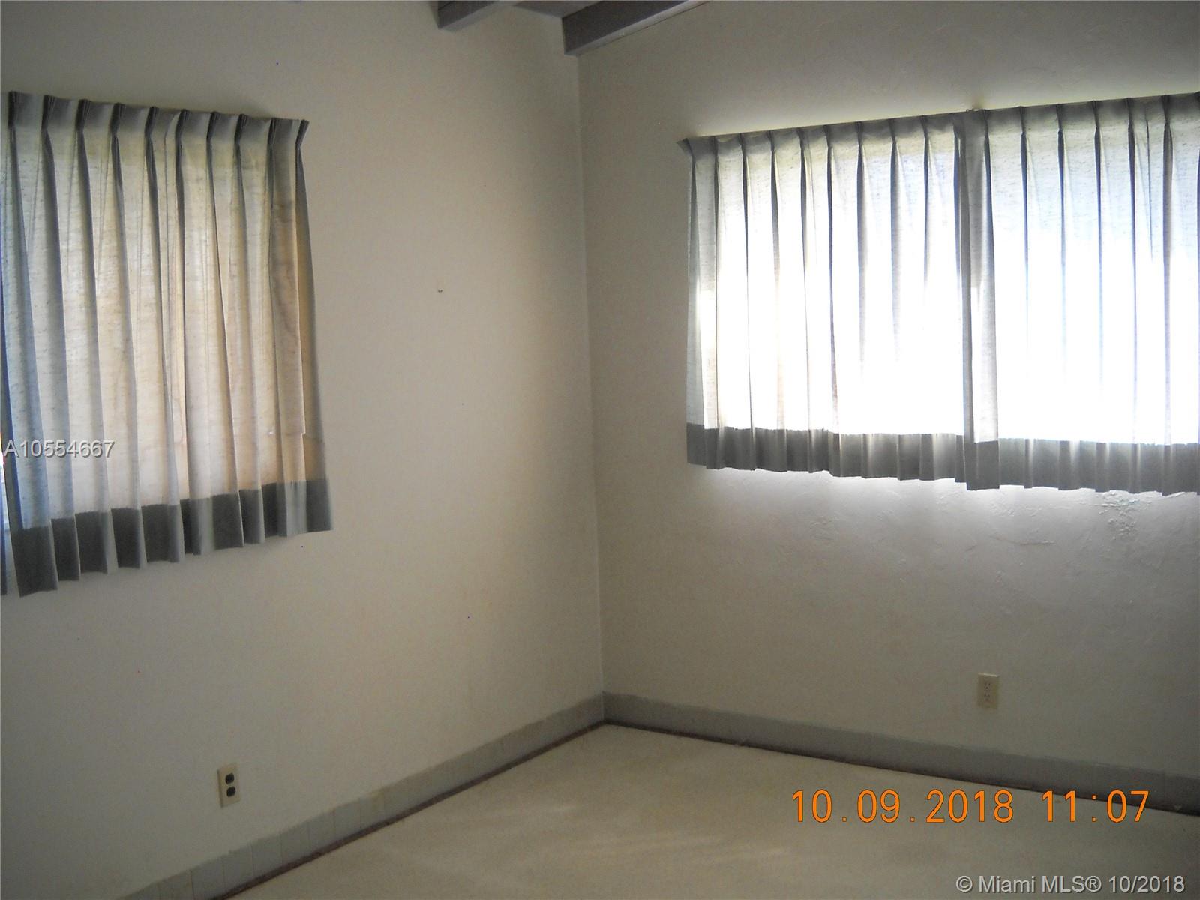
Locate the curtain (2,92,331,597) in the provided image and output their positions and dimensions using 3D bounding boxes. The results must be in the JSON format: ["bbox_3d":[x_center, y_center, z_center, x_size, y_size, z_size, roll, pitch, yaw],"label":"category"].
[{"bbox_3d":[-1.133,-0.294,3.489,0.110,1.190,1.030,1,6,35],"label":"curtain"}]

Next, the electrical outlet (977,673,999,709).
[{"bbox_3d":[1.258,0.783,4.270,0.070,0.114,0.010,1,6,35],"label":"electrical outlet"}]

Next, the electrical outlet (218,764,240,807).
[{"bbox_3d":[-1.044,0.946,3.712,0.010,0.114,0.070,1,6,35],"label":"electrical outlet"}]

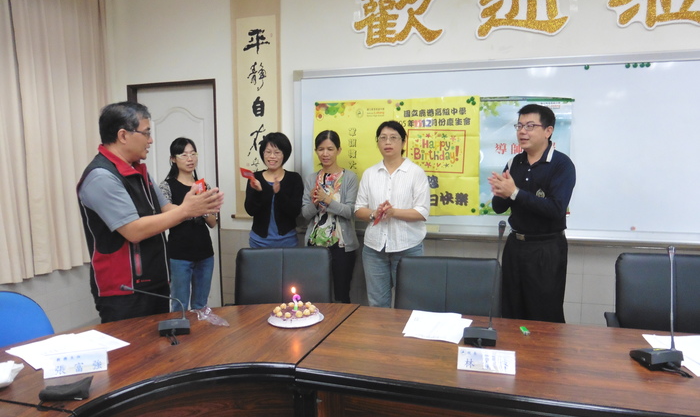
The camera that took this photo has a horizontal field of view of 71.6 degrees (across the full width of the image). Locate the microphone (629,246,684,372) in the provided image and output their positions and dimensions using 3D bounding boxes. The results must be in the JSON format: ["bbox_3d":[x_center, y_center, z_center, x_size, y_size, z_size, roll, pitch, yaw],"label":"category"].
[{"bbox_3d":[1.050,0.325,1.667,0.125,0.410,0.140,-1,6,-4],"label":"microphone"}]

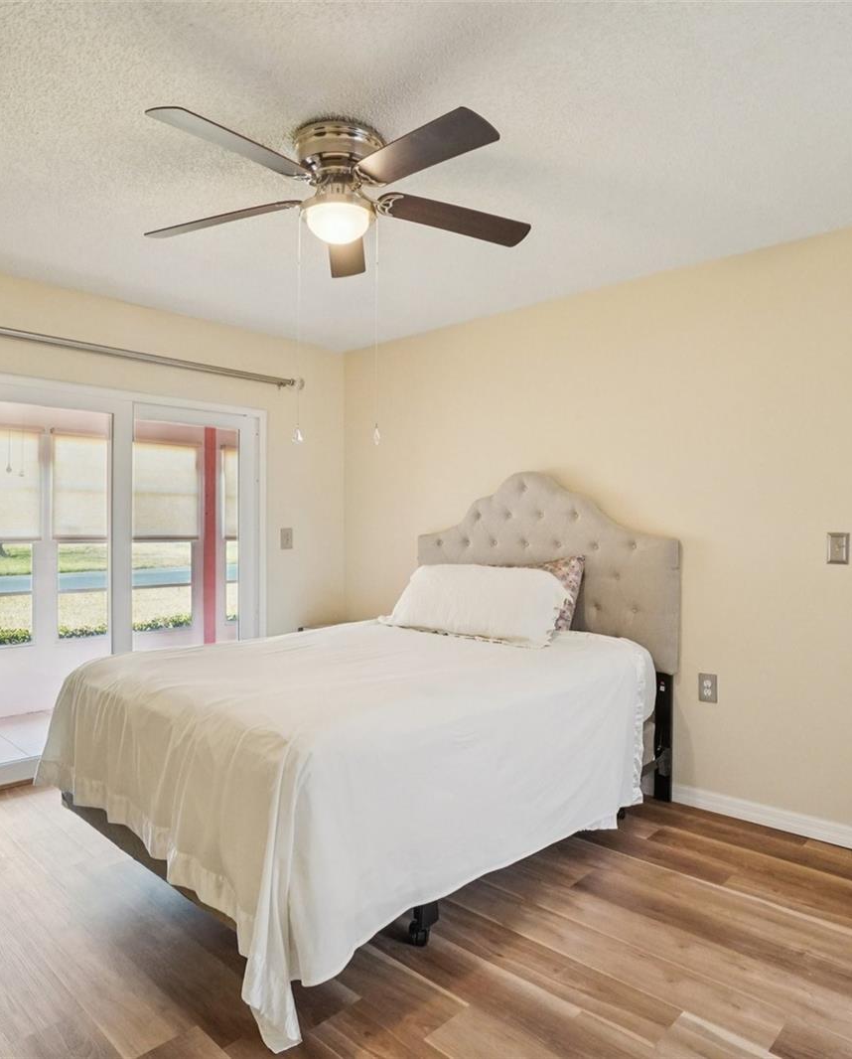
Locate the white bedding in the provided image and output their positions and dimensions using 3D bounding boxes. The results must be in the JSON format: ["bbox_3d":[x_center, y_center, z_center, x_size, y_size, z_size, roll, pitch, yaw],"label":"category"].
[{"bbox_3d":[-0.191,0.828,2.744,1.608,0.631,2.062,2,2,43],"label":"white bedding"}]

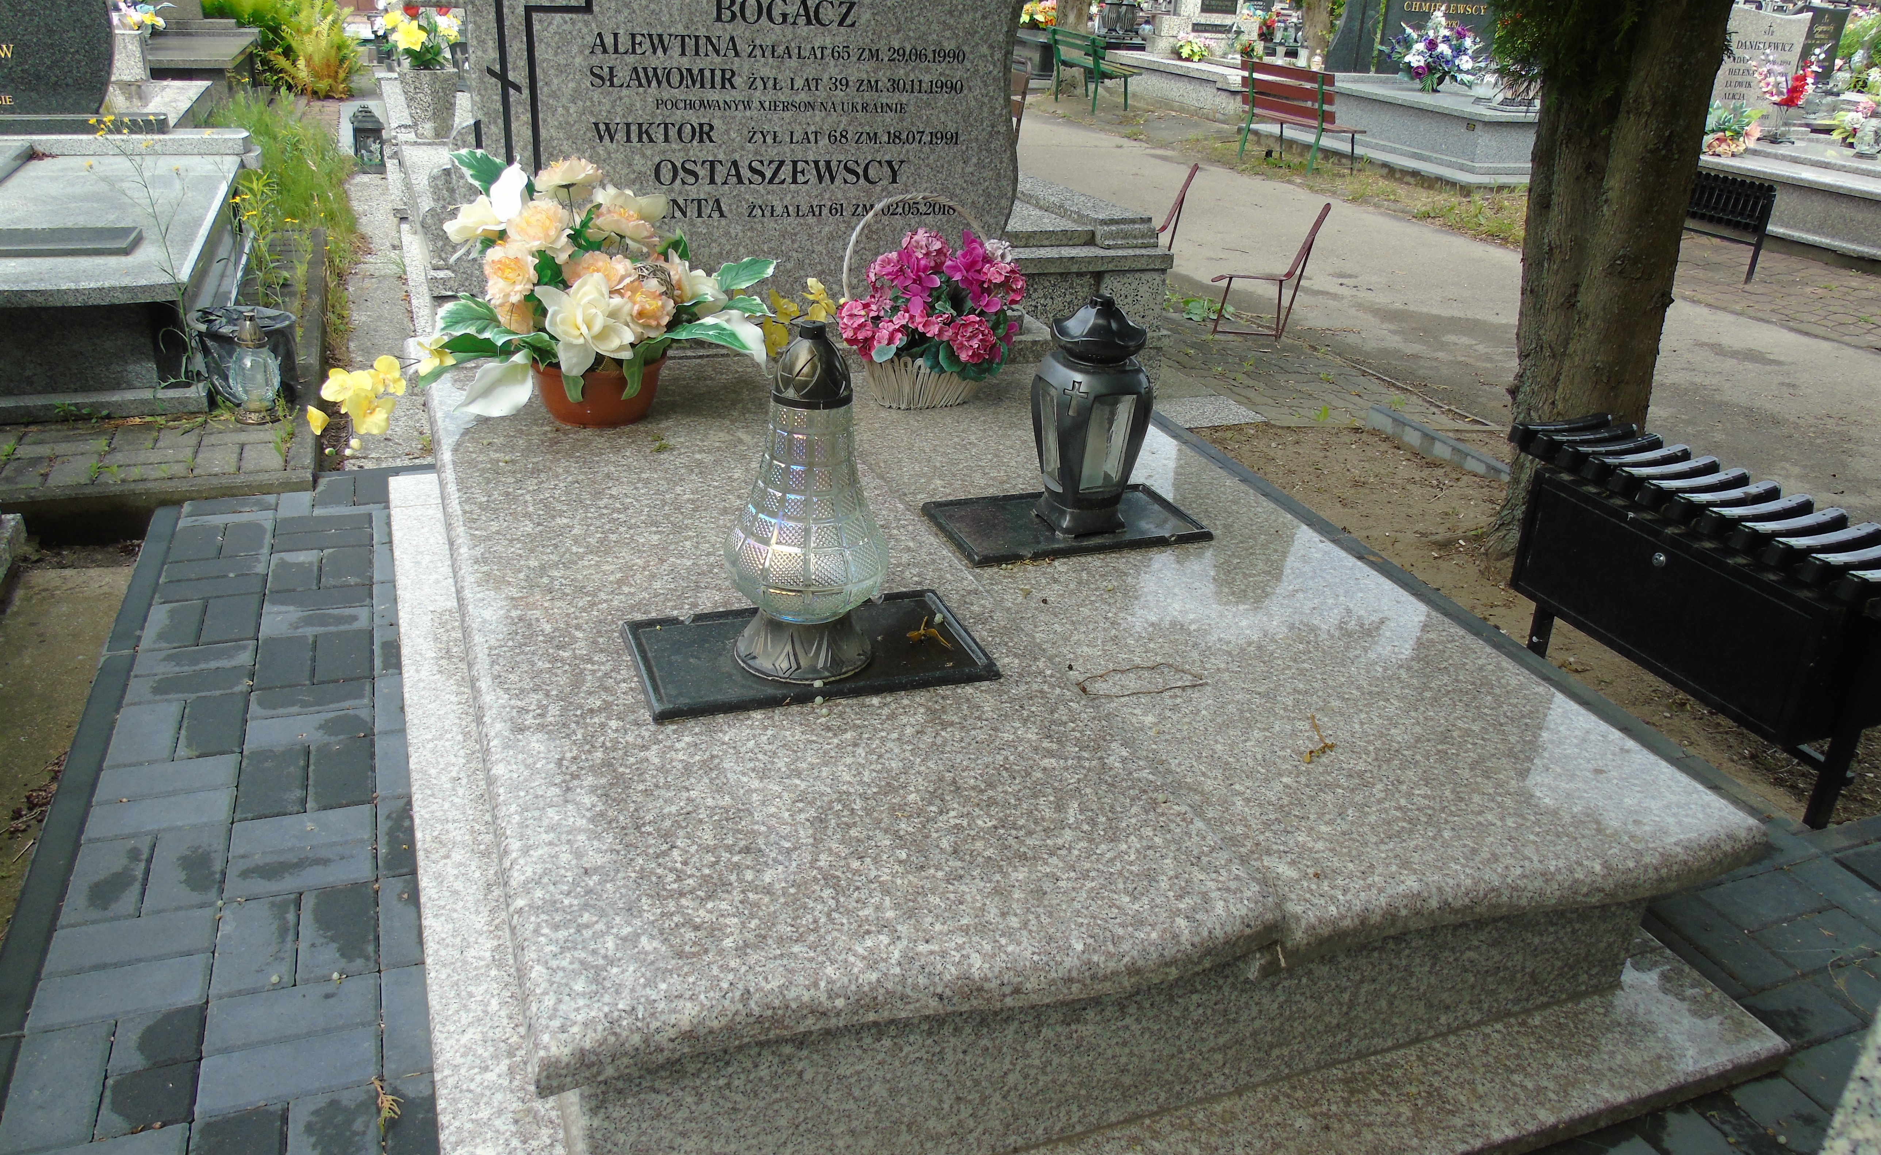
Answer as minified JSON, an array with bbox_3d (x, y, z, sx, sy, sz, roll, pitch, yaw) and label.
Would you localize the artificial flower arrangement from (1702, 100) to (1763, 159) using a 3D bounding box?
[{"bbox_3d":[5.862,-3.338,10.100,0.480,0.420,0.420,-6,27,-20],"label":"artificial flower arrangement"}]

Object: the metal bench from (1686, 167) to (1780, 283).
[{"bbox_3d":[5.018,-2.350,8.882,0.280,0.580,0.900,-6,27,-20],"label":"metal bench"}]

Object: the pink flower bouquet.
[{"bbox_3d":[-0.031,-0.599,2.928,0.390,0.300,0.330,-6,27,-20],"label":"pink flower bouquet"}]

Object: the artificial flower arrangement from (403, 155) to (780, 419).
[{"bbox_3d":[-0.715,-0.588,2.762,0.670,0.510,0.450,-6,25,-20],"label":"artificial flower arrangement"}]

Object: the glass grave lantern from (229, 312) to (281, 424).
[{"bbox_3d":[-1.742,-0.546,3.466,0.132,0.285,0.132,-6,25,-20],"label":"glass grave lantern"}]

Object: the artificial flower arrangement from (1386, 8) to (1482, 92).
[{"bbox_3d":[4.006,-4.288,11.047,0.620,0.600,0.500,-6,25,-20],"label":"artificial flower arrangement"}]

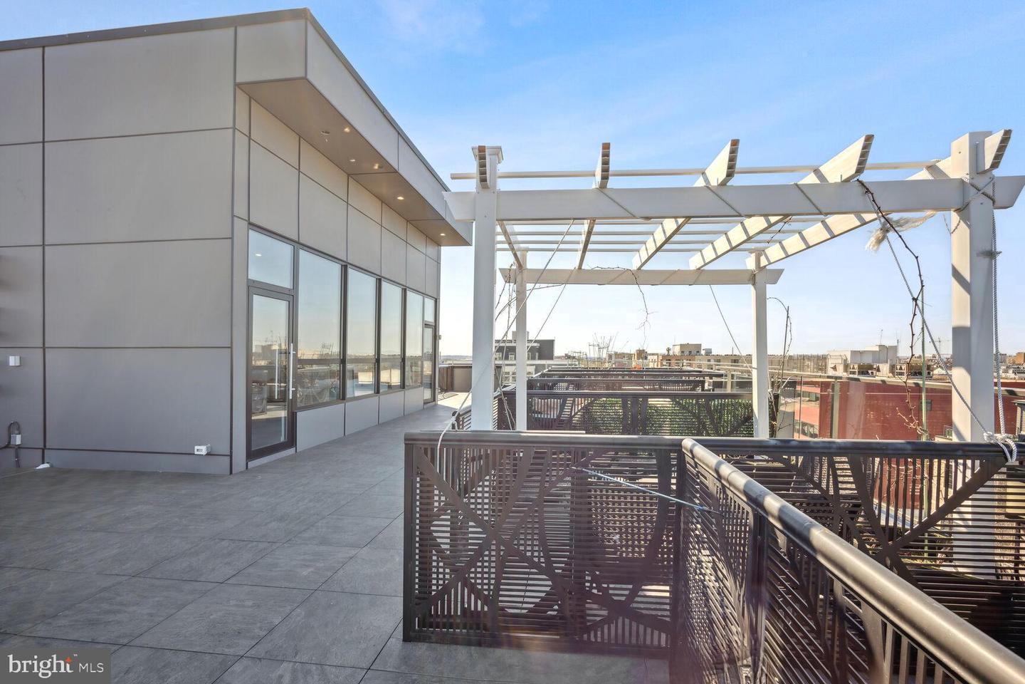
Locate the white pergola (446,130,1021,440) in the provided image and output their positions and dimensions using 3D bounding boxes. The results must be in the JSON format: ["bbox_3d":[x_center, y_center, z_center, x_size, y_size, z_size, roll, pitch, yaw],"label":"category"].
[{"bbox_3d":[1.480,0.145,4.246,3.637,2.841,3.405,0,-2,7],"label":"white pergola"}]

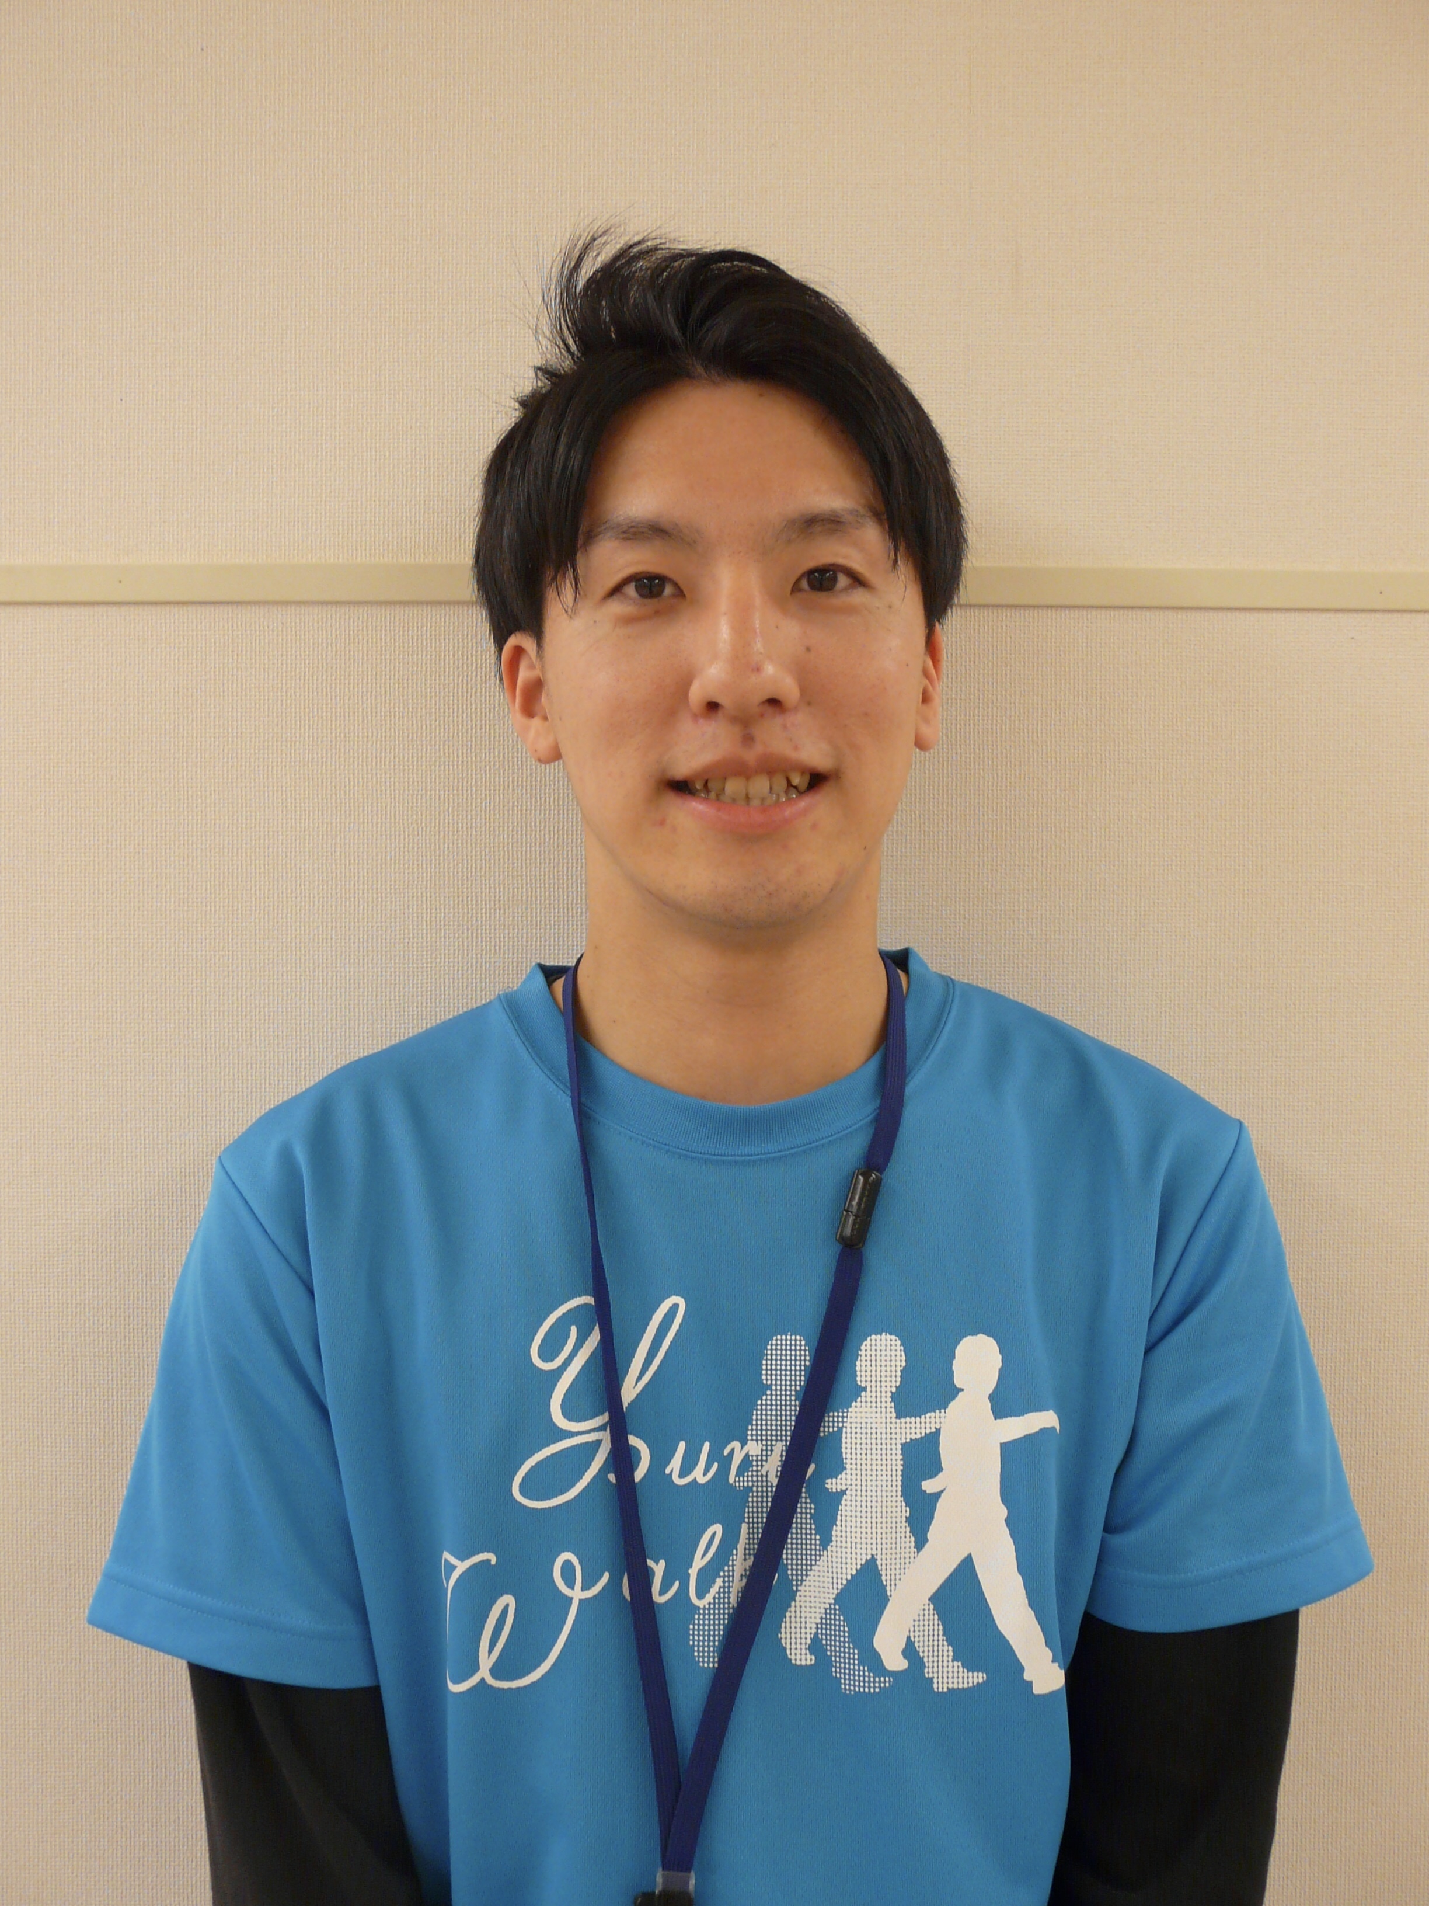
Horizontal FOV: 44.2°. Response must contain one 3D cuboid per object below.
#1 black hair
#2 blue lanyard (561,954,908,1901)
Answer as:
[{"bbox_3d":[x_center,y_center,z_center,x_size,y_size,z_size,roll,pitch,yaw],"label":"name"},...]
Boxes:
[{"bbox_3d":[0.003,-0.193,0.755,0.205,0.200,0.215,-2,1,-4],"label":"black hair"},{"bbox_3d":[0.008,0.185,0.740,0.148,0.395,0.140,0,1,-2],"label":"blue lanyard"}]

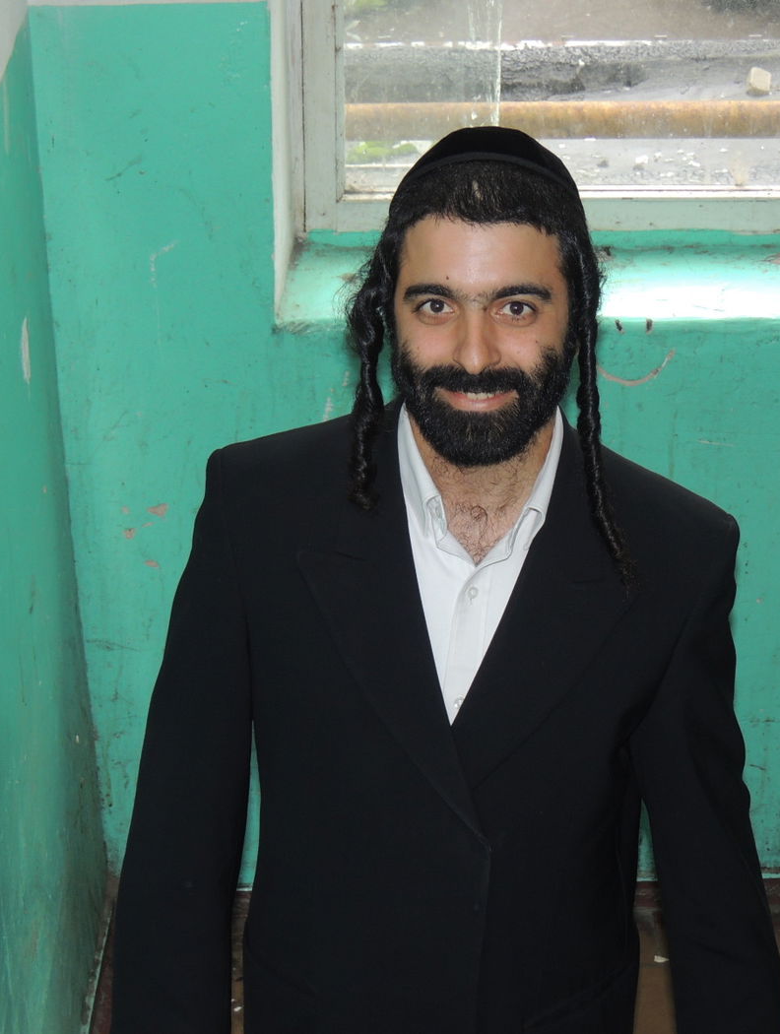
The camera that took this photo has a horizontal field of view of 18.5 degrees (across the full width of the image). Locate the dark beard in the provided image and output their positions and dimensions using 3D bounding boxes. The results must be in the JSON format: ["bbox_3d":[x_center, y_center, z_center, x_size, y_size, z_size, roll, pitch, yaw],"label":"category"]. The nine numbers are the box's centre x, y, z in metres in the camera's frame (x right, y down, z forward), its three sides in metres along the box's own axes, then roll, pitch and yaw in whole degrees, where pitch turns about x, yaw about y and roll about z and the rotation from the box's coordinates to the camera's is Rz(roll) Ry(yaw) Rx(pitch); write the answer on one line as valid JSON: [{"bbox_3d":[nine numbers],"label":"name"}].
[{"bbox_3d":[0.075,-0.089,1.955,0.147,0.088,0.100,0,11,1],"label":"dark beard"}]

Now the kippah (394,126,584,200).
[{"bbox_3d":[0.082,-0.297,2.020,0.160,0.068,0.165,-1,-10,2],"label":"kippah"}]

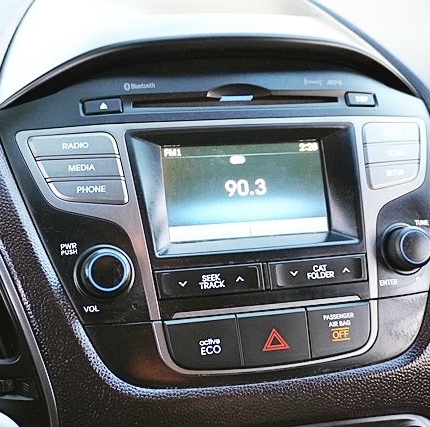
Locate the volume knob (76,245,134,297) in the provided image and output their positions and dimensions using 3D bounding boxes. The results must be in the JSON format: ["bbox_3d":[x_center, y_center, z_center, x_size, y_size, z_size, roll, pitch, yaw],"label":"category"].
[{"bbox_3d":[-0.056,0.031,0.391,0.029,0.029,0.016,-4,-9,-16],"label":"volume knob"}]

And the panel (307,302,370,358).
[{"bbox_3d":[0.068,0.064,0.420,0.037,0.027,0.010,-3,-9,-21],"label":"panel"}]

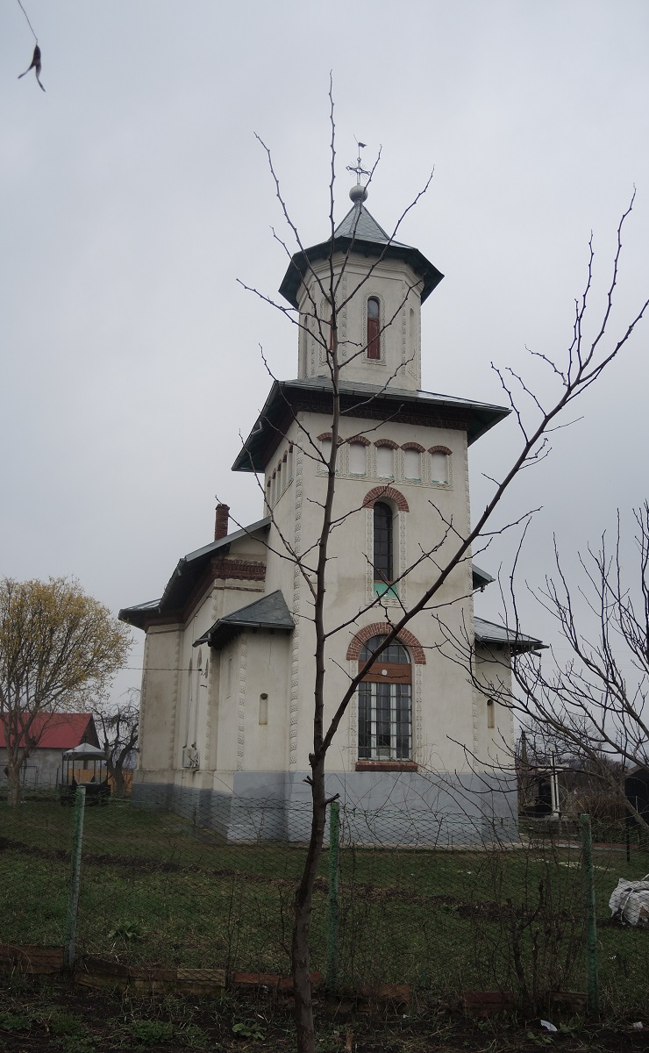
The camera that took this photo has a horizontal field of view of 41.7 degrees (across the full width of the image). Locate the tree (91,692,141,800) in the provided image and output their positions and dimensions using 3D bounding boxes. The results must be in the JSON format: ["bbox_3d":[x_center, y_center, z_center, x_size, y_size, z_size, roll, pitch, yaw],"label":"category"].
[{"bbox_3d":[-11.013,11.834,46.796,3.567,5.791,3.460,4,-16,-12],"label":"tree"}]

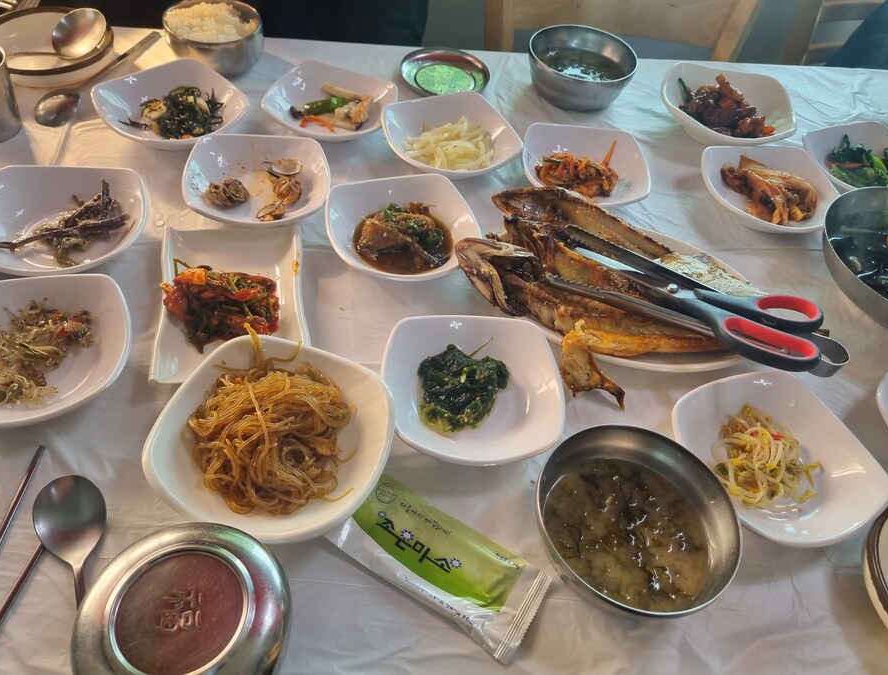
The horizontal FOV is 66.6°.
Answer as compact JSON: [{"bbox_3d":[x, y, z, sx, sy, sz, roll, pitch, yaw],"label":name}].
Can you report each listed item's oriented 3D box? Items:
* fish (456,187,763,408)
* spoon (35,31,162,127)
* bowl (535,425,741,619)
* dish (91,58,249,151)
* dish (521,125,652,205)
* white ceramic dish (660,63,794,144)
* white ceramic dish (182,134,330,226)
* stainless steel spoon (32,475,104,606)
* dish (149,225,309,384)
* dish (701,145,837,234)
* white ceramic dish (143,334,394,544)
[{"bbox_3d":[0.139,-0.037,0.581,0.264,0.055,0.208,20,51,9],"label":"fish"},{"bbox_3d":[-0.372,-0.291,0.735,0.043,0.020,0.196,21,50,10],"label":"spoon"},{"bbox_3d":[0.120,0.127,0.447,0.127,0.058,0.127,4,50,-4],"label":"bowl"},{"bbox_3d":[-0.271,-0.228,0.684,0.130,0.038,0.130,39,55,23],"label":"dish"},{"bbox_3d":[0.144,-0.169,0.711,0.130,0.035,0.130,4,50,-4],"label":"dish"},{"bbox_3d":[0.327,-0.261,0.803,0.155,0.045,0.155,9,50,1],"label":"white ceramic dish"},{"bbox_3d":[-0.169,-0.138,0.622,0.130,0.038,0.130,-3,50,-11],"label":"white ceramic dish"},{"bbox_3d":[-0.201,0.161,0.375,0.043,0.020,0.203,-14,53,-19],"label":"stainless steel spoon"},{"bbox_3d":[-0.173,-0.030,0.560,0.118,0.027,0.170,-5,51,-11],"label":"dish"},{"bbox_3d":[0.342,-0.148,0.717,0.140,0.036,0.134,-4,51,-10],"label":"dish"},{"bbox_3d":[-0.110,0.068,0.451,0.141,0.045,0.141,19,50,8],"label":"white ceramic dish"}]

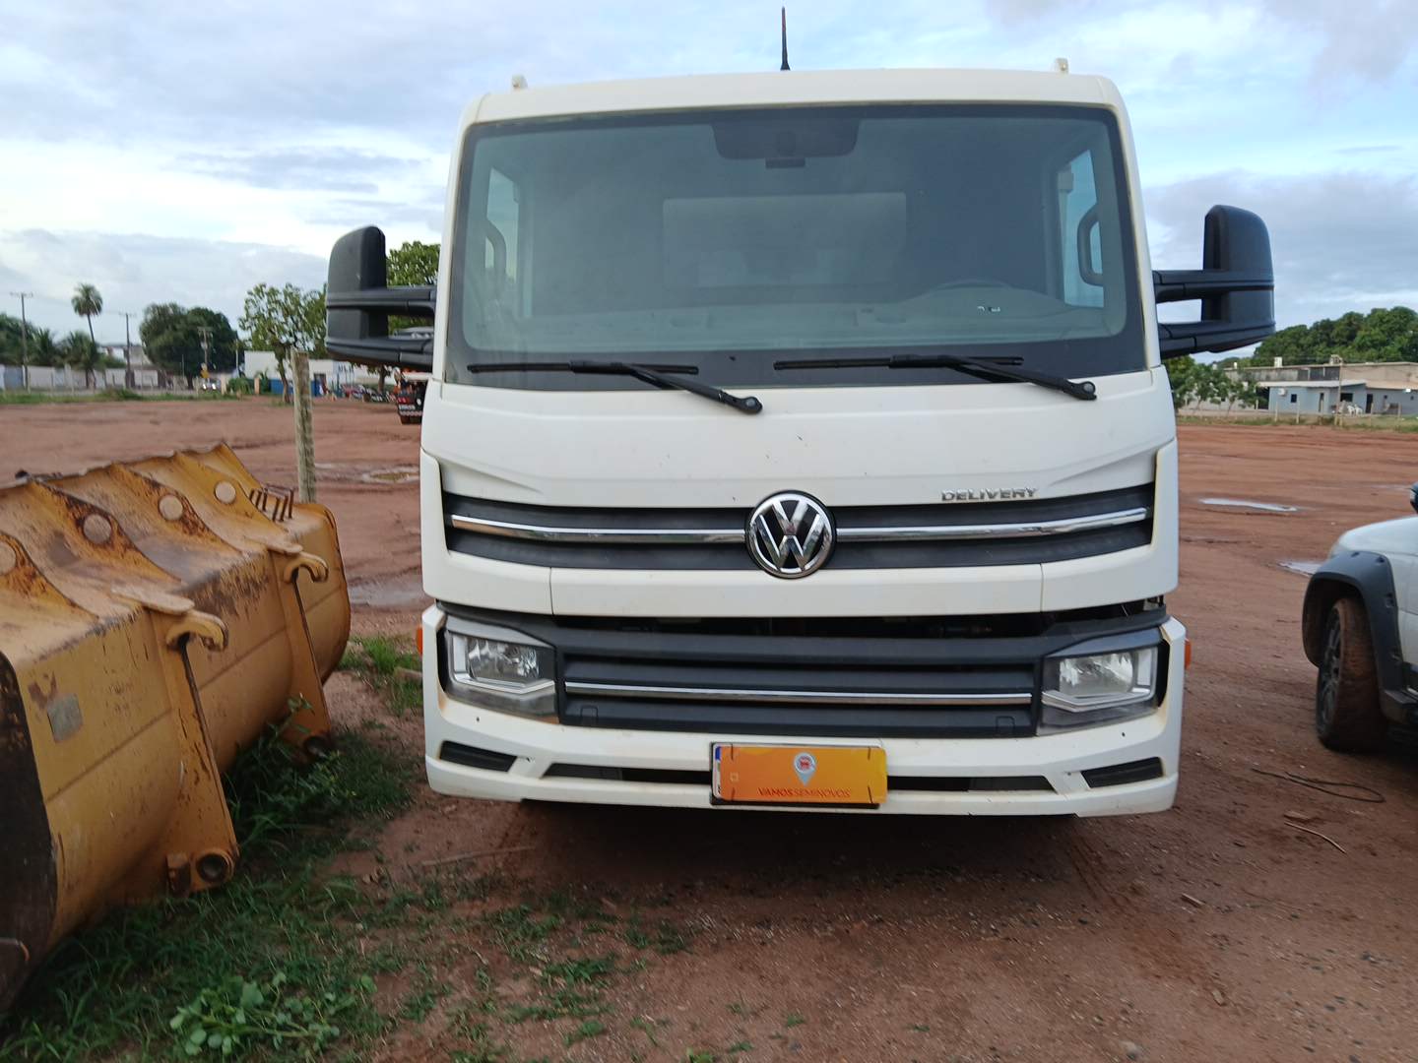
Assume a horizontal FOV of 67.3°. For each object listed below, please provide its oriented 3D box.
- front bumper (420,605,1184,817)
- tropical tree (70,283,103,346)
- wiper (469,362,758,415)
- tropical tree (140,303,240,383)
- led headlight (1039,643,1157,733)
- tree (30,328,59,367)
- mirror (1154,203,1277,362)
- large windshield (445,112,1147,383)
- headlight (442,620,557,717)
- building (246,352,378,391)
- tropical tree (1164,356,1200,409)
[{"bbox_3d":[0.228,0.436,2.700,1.980,0.440,0.400,0,7,3],"label":"front bumper"},{"bbox_3d":[-71.000,-22.461,122.000,3.700,11.802,3.700,1,7,0],"label":"tropical tree"},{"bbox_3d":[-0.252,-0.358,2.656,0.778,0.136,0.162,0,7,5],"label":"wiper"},{"bbox_3d":[-70.660,-25.338,145.000,13.300,11.613,11.500,1,7,0],"label":"tropical tree"},{"bbox_3d":[0.980,0.386,2.657,0.333,0.189,0.202,0,7,5],"label":"led headlight"},{"bbox_3d":[-69.840,-18.348,112.000,3.300,6.000,3.300,1,7,3],"label":"tree"},{"bbox_3d":[1.371,-0.684,2.887,0.350,0.410,0.190,0,7,3],"label":"mirror"},{"bbox_3d":[0.204,-0.731,2.703,1.770,0.750,0.340,0,7,3],"label":"large windshield"},{"bbox_3d":[-0.528,0.348,2.673,0.310,0.210,0.190,0,7,3],"label":"headlight"},{"bbox_3d":[-40.497,-16.064,108.000,13.000,4.381,8.000,-1,8,-18],"label":"building"},{"bbox_3d":[41.354,-13.488,95.000,4.800,5.700,4.800,1,7,3],"label":"tropical tree"}]

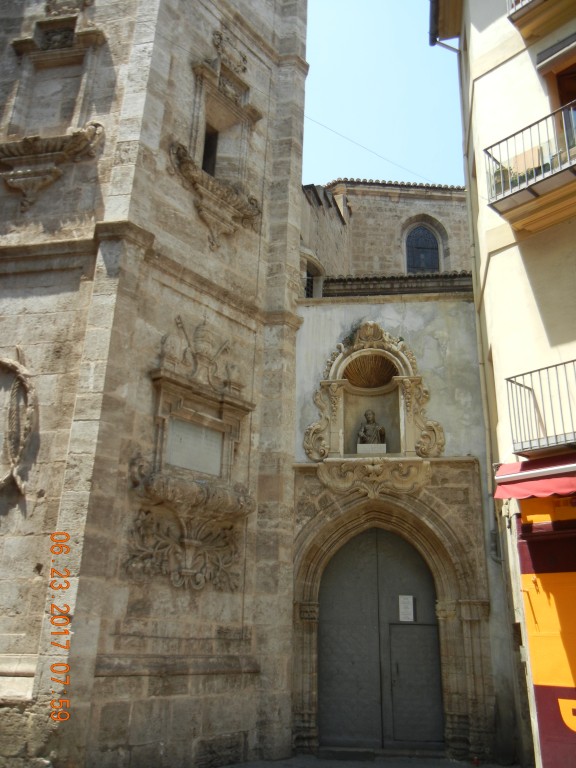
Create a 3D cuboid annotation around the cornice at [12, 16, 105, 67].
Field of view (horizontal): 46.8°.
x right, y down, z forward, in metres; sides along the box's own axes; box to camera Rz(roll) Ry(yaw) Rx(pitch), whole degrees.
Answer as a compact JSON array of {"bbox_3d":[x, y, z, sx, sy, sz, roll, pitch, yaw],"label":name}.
[{"bbox_3d":[-4.454,-6.694,13.064,1.870,0.850,0.350,-2,-21,9],"label":"cornice"}]

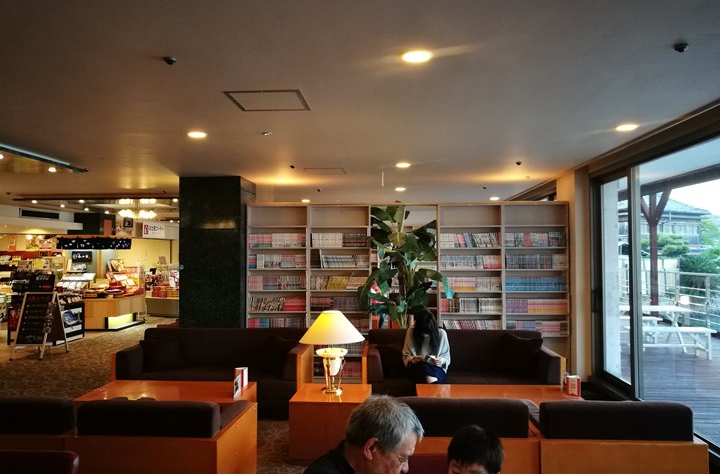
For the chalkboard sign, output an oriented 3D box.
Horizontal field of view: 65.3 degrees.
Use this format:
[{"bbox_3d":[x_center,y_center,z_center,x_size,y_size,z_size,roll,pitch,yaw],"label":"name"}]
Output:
[{"bbox_3d":[-4.947,1.347,8.691,0.470,0.980,0.660,0,-2,3],"label":"chalkboard sign"}]

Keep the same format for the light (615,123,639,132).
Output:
[{"bbox_3d":[2.173,-0.894,4.571,0.170,0.030,0.170,0,-2,3],"label":"light"}]

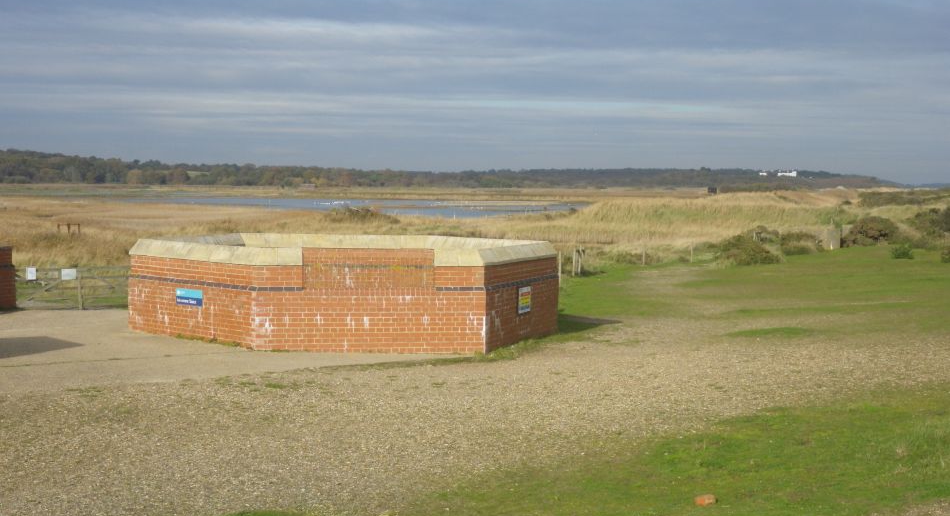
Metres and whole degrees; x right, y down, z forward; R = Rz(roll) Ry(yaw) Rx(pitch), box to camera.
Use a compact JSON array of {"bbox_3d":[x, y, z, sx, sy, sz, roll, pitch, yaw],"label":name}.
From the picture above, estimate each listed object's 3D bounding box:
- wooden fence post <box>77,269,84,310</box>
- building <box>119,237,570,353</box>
[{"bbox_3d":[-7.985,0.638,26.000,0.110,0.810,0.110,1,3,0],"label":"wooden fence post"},{"bbox_3d":[-2.096,0.473,21.464,7.200,1.526,5.450,0,3,-8],"label":"building"}]

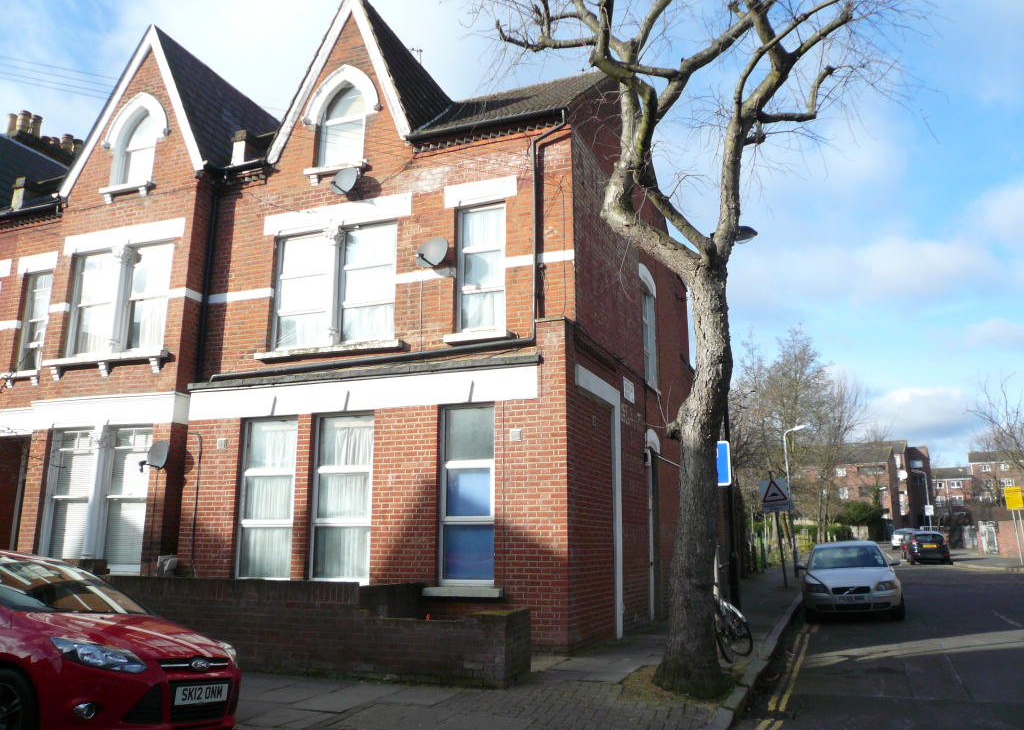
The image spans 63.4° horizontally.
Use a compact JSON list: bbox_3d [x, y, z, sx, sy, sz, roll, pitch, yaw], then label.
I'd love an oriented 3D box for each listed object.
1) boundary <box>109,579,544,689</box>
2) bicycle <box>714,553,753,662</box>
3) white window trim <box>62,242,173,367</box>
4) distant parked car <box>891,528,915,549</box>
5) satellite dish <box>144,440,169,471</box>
[{"bbox_3d":[-2.420,2.868,9.179,5.300,0.950,0.750,-5,-13,21],"label":"boundary"},{"bbox_3d":[2.581,2.981,10.071,0.600,1.080,1.750,-4,-12,21],"label":"bicycle"},{"bbox_3d":[-6.281,-0.993,13.289,2.180,1.900,0.200,-5,-13,21],"label":"white window trim"},{"bbox_3d":[29.671,13.337,63.108,1.770,1.490,4.300,-5,-13,21],"label":"distant parked car"},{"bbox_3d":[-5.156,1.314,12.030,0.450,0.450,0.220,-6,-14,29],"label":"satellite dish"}]

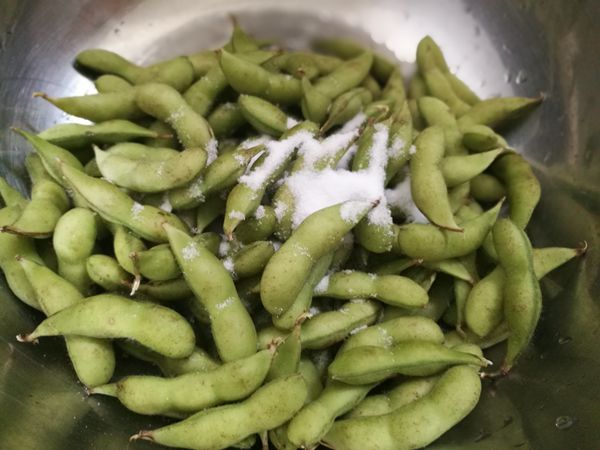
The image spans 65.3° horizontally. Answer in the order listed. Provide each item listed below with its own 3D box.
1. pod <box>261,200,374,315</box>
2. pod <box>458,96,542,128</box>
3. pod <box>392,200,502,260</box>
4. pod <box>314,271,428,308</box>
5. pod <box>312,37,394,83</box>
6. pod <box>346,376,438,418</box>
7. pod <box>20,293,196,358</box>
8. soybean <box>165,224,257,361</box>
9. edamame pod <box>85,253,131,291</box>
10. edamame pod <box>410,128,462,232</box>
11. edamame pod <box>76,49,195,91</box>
[{"bbox_3d":[0.009,0.011,0.180,0.019,0.012,0.060,41,76,20],"label":"pod"},{"bbox_3d":[0.093,-0.056,0.225,0.052,0.013,0.015,-27,55,-13],"label":"pod"},{"bbox_3d":[0.062,0.002,0.195,0.050,0.012,0.019,-18,62,-5],"label":"pod"},{"bbox_3d":[0.029,0.027,0.200,0.052,0.011,0.013,6,60,-1],"label":"pod"},{"bbox_3d":[0.032,-0.091,0.252,0.055,0.013,0.016,35,62,22],"label":"pod"},{"bbox_3d":[0.040,0.070,0.187,0.048,0.011,0.013,-19,62,-12],"label":"pod"},{"bbox_3d":[-0.067,0.034,0.166,0.063,0.013,0.018,4,63,5],"label":"pod"},{"bbox_3d":[-0.038,0.026,0.192,0.017,0.012,0.065,-25,77,-14],"label":"soybean"},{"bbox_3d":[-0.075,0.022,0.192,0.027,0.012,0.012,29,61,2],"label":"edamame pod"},{"bbox_3d":[0.055,-0.021,0.194,0.017,0.013,0.053,3,55,-1],"label":"edamame pod"},{"bbox_3d":[-0.082,-0.079,0.234,0.063,0.013,0.018,10,56,7],"label":"edamame pod"}]

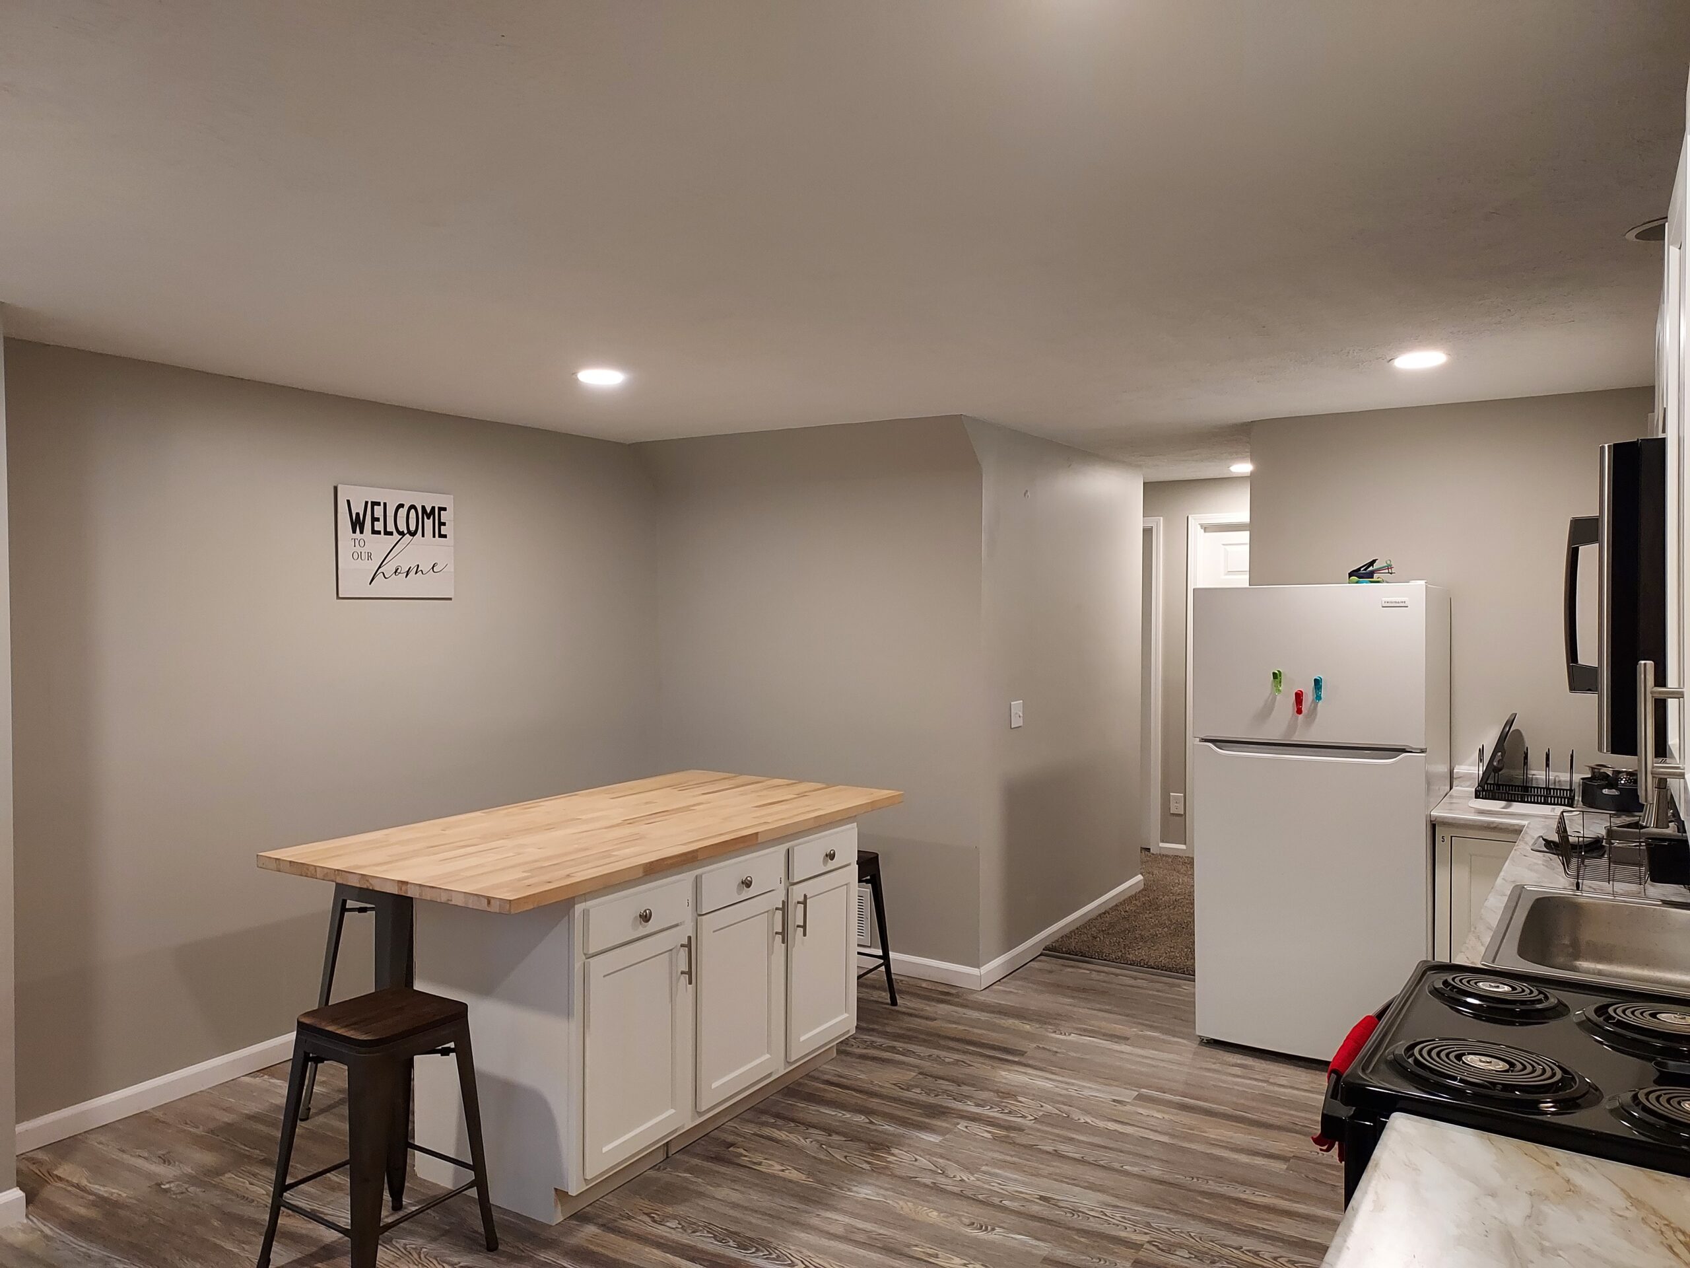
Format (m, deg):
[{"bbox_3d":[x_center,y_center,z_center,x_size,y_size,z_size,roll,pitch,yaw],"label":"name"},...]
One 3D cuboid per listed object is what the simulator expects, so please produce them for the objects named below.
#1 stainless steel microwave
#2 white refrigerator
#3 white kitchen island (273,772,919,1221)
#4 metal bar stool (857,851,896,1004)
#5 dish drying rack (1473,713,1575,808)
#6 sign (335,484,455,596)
[{"bbox_3d":[1.331,-0.050,1.712,0.438,0.398,0.757,1,1,32],"label":"stainless steel microwave"},{"bbox_3d":[1.835,0.670,4.488,0.757,1.673,0.777,1,1,32],"label":"white refrigerator"},{"bbox_3d":[-0.716,1.069,3.878,1.016,0.916,1.892,1,1,32],"label":"white kitchen island"},{"bbox_3d":[-0.058,1.199,4.689,0.418,0.613,0.418,1,1,32],"label":"metal bar stool"},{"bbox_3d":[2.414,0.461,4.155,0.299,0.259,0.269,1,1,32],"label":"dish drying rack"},{"bbox_3d":[-1.751,-0.350,4.594,0.027,0.411,0.508,1,1,32],"label":"sign"}]

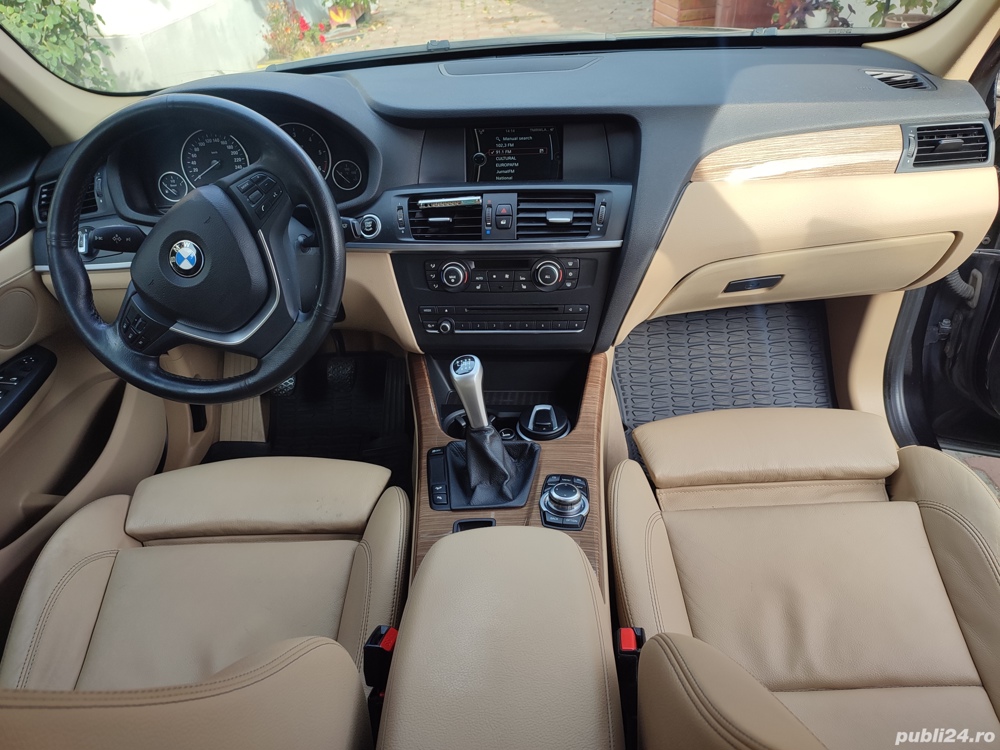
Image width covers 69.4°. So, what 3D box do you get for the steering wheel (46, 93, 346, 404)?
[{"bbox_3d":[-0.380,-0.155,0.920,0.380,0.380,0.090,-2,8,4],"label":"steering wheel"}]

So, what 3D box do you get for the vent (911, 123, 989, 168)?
[{"bbox_3d":[0.621,-0.322,1.006,0.103,0.056,0.035,-2,17,4],"label":"vent"}]

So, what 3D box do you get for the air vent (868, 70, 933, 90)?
[{"bbox_3d":[0.589,-0.436,1.067,0.070,0.022,0.090,-2,38,4],"label":"air vent"}]

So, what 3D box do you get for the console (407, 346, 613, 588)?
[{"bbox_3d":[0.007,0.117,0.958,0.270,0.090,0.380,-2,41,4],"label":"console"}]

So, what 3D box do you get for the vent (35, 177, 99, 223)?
[{"bbox_3d":[-0.636,-0.262,1.076,0.098,0.056,0.035,-2,17,4],"label":"vent"}]

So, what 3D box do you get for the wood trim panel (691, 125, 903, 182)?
[{"bbox_3d":[0.413,-0.314,1.026,0.295,0.070,0.040,-2,17,4],"label":"wood trim panel"}]

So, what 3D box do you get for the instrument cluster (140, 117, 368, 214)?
[{"bbox_3d":[-0.368,-0.317,1.091,0.340,0.140,0.060,-2,16,4],"label":"instrument cluster"}]

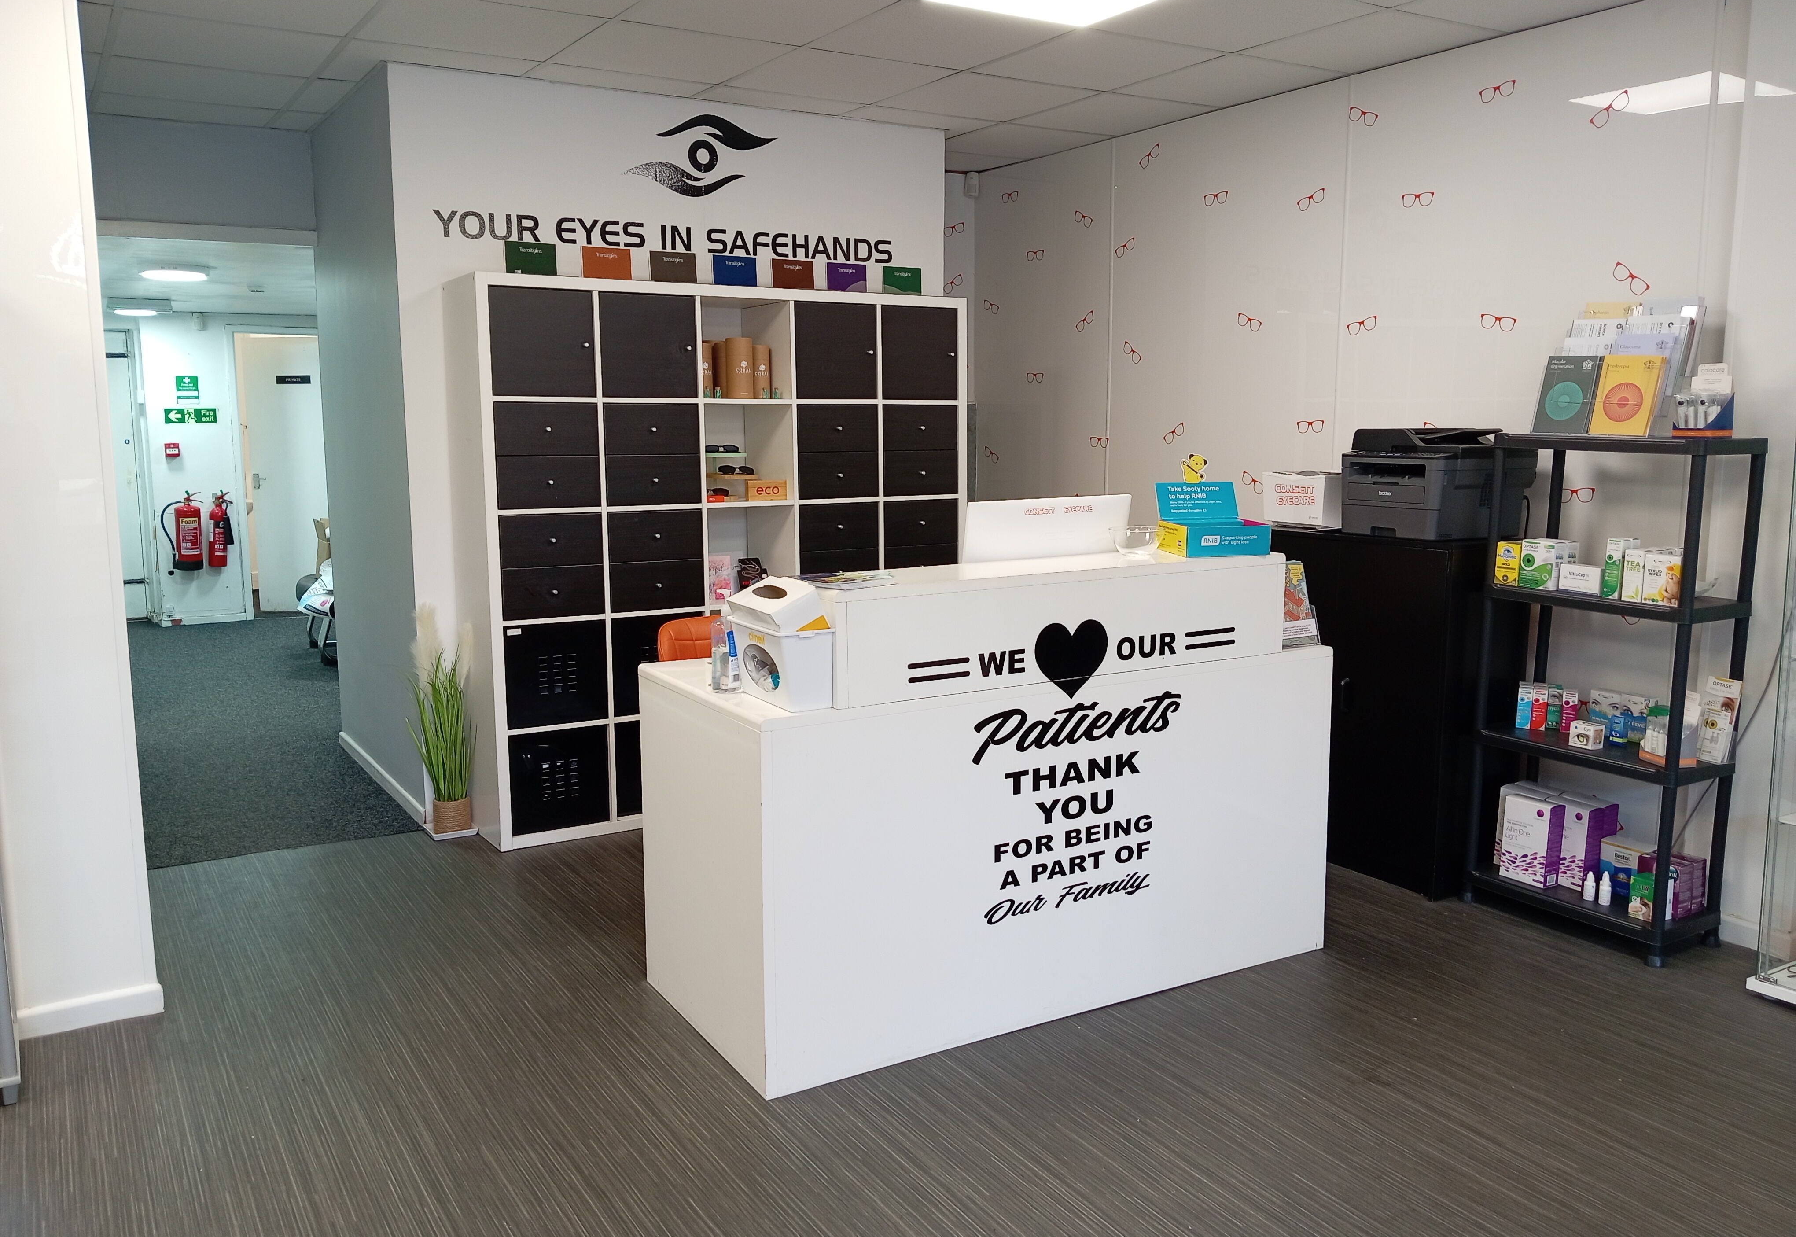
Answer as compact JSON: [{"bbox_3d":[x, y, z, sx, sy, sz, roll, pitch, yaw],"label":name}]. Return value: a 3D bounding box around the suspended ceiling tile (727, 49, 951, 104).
[{"bbox_3d":[-0.196,-1.815,4.681,0.595,0.020,0.595,-5,10,-31],"label":"suspended ceiling tile"}]

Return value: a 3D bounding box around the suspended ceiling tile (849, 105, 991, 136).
[{"bbox_3d":[-0.004,-1.938,5.498,0.595,0.020,0.595,-5,10,-31],"label":"suspended ceiling tile"}]

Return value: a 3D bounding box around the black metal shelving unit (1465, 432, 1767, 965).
[{"bbox_3d":[1.901,0.184,3.768,0.295,1.330,0.575,-5,10,-31],"label":"black metal shelving unit"}]

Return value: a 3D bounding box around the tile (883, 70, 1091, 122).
[{"bbox_3d":[0.316,-1.863,4.994,0.594,0.018,0.594,-6,10,-31],"label":"tile"}]

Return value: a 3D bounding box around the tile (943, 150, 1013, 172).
[{"bbox_3d":[0.227,-2.052,6.246,0.582,0.018,0.438,-6,10,-31],"label":"tile"}]

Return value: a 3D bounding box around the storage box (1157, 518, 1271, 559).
[{"bbox_3d":[0.797,-0.204,3.533,0.214,0.073,0.208,-2,9,-8],"label":"storage box"}]

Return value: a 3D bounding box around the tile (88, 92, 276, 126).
[{"bbox_3d":[-2.614,-1.875,5.159,0.594,0.018,0.372,-6,10,-31],"label":"tile"}]

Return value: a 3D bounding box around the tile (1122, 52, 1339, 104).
[{"bbox_3d":[1.109,-1.836,4.787,0.514,0.020,0.592,-5,10,-32],"label":"tile"}]

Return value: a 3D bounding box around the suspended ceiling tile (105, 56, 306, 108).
[{"bbox_3d":[-2.356,-1.814,4.748,0.594,0.018,0.594,-6,10,-31],"label":"suspended ceiling tile"}]

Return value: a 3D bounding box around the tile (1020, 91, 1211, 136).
[{"bbox_3d":[0.807,-1.911,5.296,0.552,0.018,0.594,-6,10,-31],"label":"tile"}]

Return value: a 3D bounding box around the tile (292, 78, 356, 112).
[{"bbox_3d":[-2.041,-1.846,4.942,0.135,0.020,0.592,-5,10,-32],"label":"tile"}]

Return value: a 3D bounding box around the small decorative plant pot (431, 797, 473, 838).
[{"bbox_3d":[-1.492,0.660,4.701,0.125,0.122,0.125,0,9,0],"label":"small decorative plant pot"}]

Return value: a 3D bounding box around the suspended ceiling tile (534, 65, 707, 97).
[{"bbox_3d":[-0.922,-1.815,4.716,0.594,0.018,0.225,-6,10,-31],"label":"suspended ceiling tile"}]

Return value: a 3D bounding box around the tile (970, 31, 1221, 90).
[{"bbox_3d":[0.631,-1.790,4.491,0.595,0.020,0.595,-5,10,-31],"label":"tile"}]

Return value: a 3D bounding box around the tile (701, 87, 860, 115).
[{"bbox_3d":[-0.414,-1.866,5.031,0.592,0.020,0.223,-5,10,-32],"label":"tile"}]

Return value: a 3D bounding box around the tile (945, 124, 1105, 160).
[{"bbox_3d":[0.500,-1.986,5.806,0.576,0.018,0.594,-6,10,-31],"label":"tile"}]

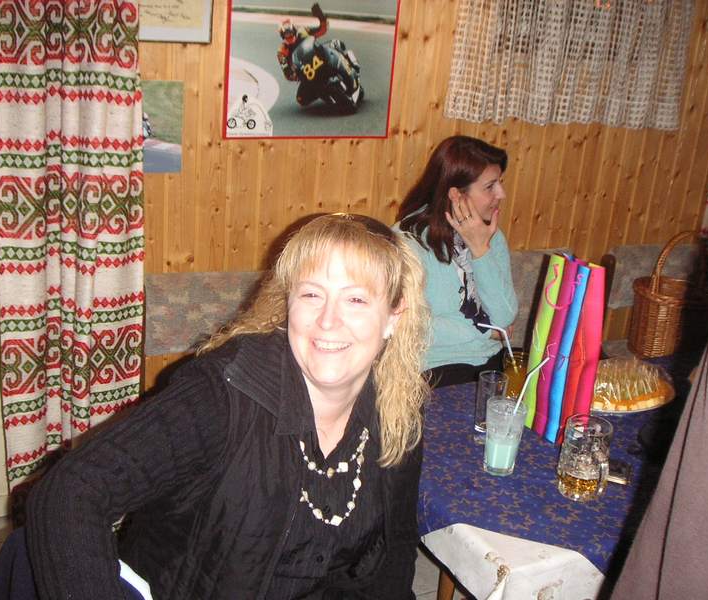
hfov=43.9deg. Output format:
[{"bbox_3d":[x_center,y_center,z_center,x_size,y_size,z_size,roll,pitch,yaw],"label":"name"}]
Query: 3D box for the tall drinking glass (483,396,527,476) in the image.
[{"bbox_3d":[0.284,0.261,1.662,0.075,0.140,0.075,5,18,0],"label":"tall drinking glass"}]

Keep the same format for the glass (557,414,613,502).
[{"bbox_3d":[0.433,0.296,1.613,0.086,0.128,0.113,0,18,-14],"label":"glass"}]

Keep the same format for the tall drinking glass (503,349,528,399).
[{"bbox_3d":[0.367,0.187,1.940,0.100,0.125,0.086,8,18,11],"label":"tall drinking glass"}]

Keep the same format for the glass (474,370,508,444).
[{"bbox_3d":[0.289,0.215,1.840,0.060,0.120,0.060,5,18,0],"label":"glass"}]

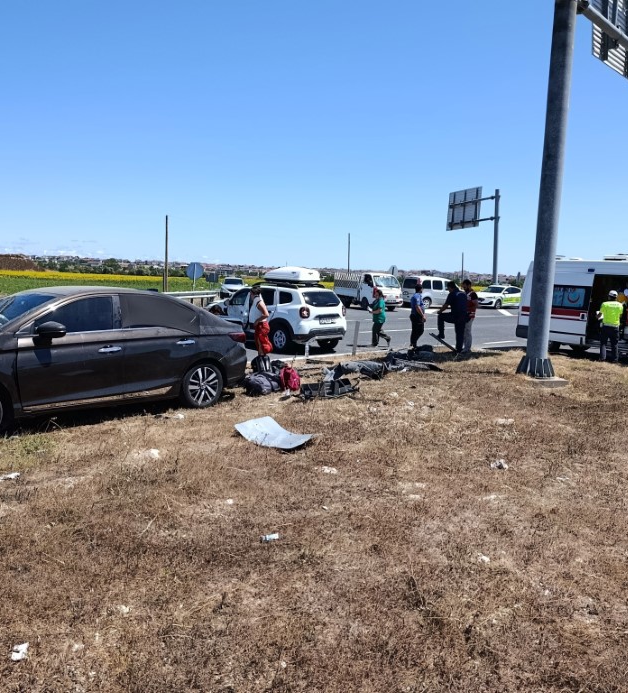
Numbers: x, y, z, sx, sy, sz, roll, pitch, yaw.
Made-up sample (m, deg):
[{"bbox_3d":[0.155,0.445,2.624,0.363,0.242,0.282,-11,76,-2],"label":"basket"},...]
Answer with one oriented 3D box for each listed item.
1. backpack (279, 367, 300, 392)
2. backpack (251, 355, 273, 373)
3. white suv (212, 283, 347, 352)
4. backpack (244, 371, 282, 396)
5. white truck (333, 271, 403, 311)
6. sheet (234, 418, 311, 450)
[{"bbox_3d":[-0.358,0.458,9.176,0.310,0.380,0.230,-1,7,-18],"label":"backpack"},{"bbox_3d":[-0.851,0.342,9.969,0.330,0.430,0.250,0,7,-10],"label":"backpack"},{"bbox_3d":[-1.177,-0.882,16.892,4.341,1.690,1.840,8,10,44],"label":"white suv"},{"bbox_3d":[-0.726,0.518,8.921,0.500,0.280,0.360,0,7,-15],"label":"backpack"},{"bbox_3d":[2.891,-3.057,33.294,1.760,2.000,4.850,-1,8,-24],"label":"white truck"},{"bbox_3d":[-0.386,0.872,6.252,0.650,0.140,0.570,6,8,31],"label":"sheet"}]

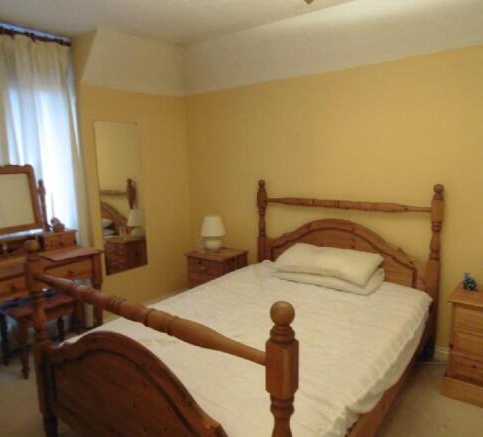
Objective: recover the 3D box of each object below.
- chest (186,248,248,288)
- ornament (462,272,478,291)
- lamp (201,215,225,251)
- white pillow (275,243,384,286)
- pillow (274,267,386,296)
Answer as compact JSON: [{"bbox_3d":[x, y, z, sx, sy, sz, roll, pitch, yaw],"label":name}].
[{"bbox_3d":[-0.211,0.608,3.414,0.420,0.585,0.375,6,12,38],"label":"chest"},{"bbox_3d":[1.452,0.398,2.345,0.082,0.100,0.060,6,12,38],"label":"ornament"},{"bbox_3d":[-0.278,0.127,3.492,0.225,0.335,0.225,-1,10,0],"label":"lamp"},{"bbox_3d":[0.634,0.313,2.729,0.710,0.135,0.420,6,26,38],"label":"white pillow"},{"bbox_3d":[0.631,0.396,2.753,0.730,0.125,0.410,6,15,38],"label":"pillow"}]

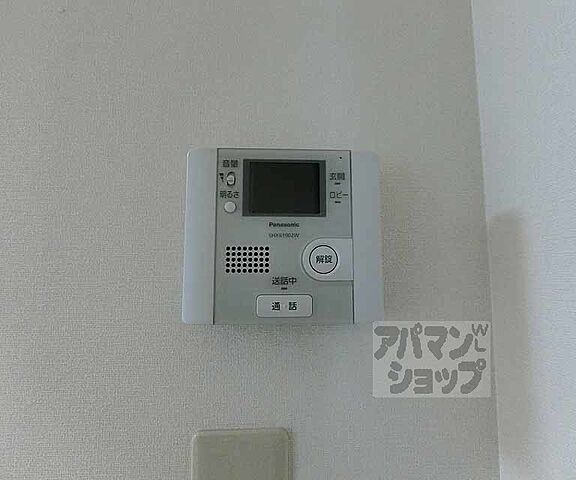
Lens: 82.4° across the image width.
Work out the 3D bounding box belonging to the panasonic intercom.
[{"bbox_3d":[-0.003,-0.003,0.259,0.148,0.131,0.026,0,-6,-3],"label":"panasonic intercom"}]

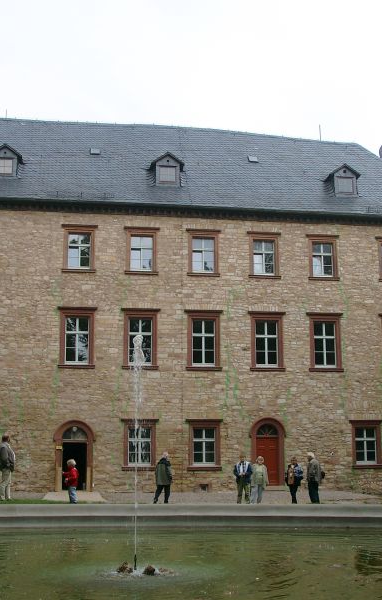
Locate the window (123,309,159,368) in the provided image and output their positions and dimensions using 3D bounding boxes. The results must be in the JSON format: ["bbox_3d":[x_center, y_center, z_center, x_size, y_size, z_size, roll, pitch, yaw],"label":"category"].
[{"bbox_3d":[-2.095,1.624,33.126,1.582,2.536,0.250,2,-12,-8],"label":"window"}]

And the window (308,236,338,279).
[{"bbox_3d":[5.878,-1.876,34.978,1.473,2.073,0.250,2,-12,-8],"label":"window"}]

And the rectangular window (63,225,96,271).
[{"bbox_3d":[-4.738,-2.195,33.558,1.479,2.099,0.250,2,-12,-8],"label":"rectangular window"}]

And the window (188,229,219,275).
[{"bbox_3d":[0.554,-2.013,33.723,1.478,2.081,0.300,2,-12,-8],"label":"window"}]

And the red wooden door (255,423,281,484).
[{"bbox_3d":[3.263,6.481,33.072,1.076,2.581,0.120,2,-12,-8],"label":"red wooden door"}]

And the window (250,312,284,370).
[{"bbox_3d":[3.420,1.853,34.960,1.716,2.628,0.300,1,-10,-9],"label":"window"}]

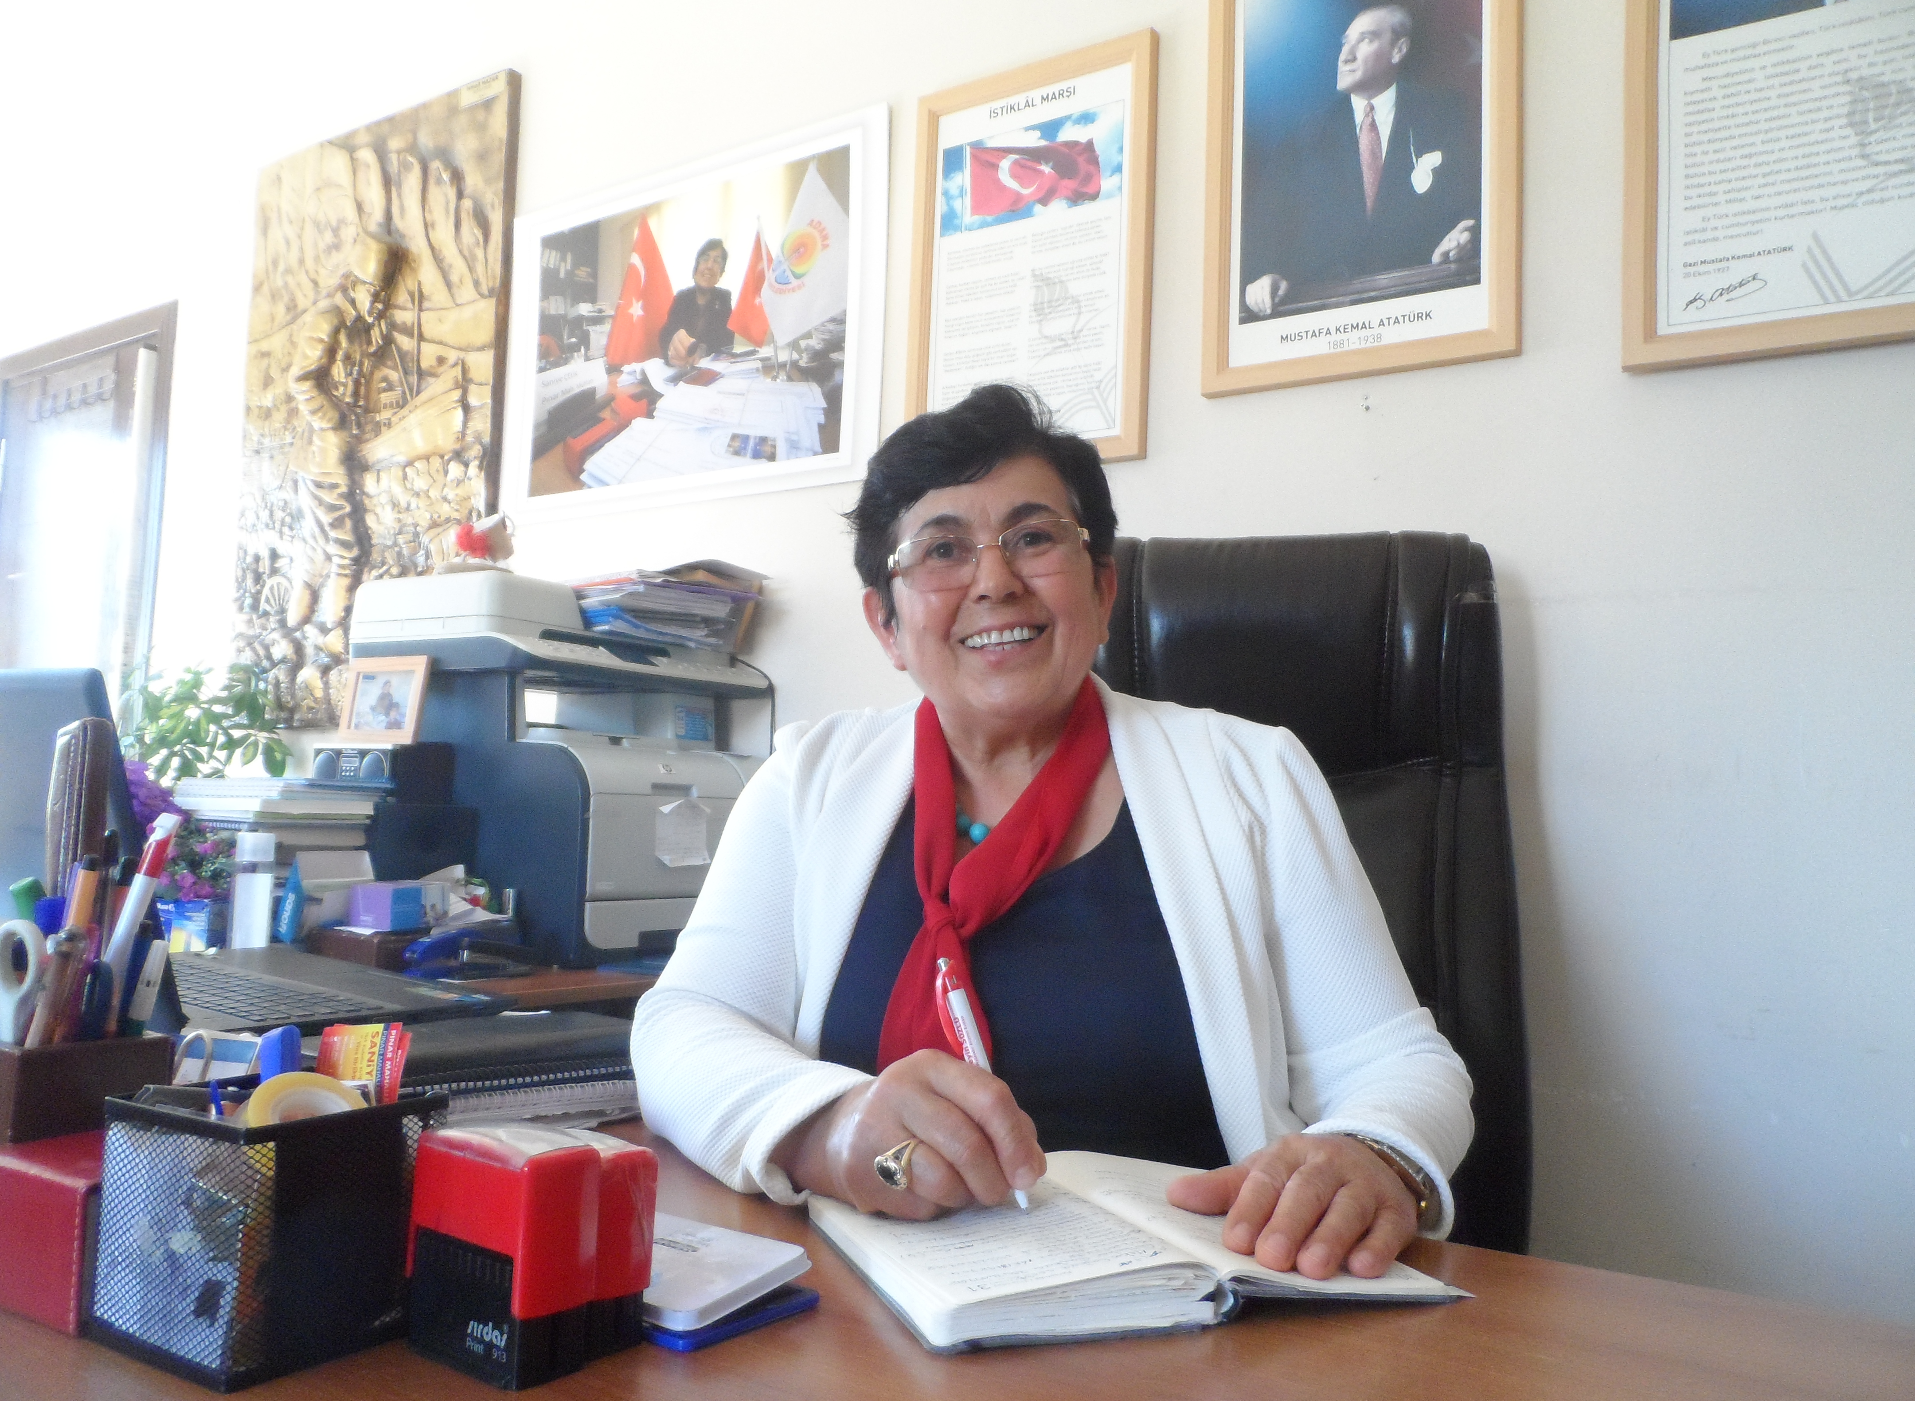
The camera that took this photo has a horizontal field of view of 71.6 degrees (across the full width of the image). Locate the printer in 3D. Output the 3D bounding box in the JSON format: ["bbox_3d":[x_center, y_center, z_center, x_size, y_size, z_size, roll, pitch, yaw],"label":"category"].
[{"bbox_3d":[-0.570,0.102,2.044,0.510,0.520,0.445,0,-4,33],"label":"printer"}]

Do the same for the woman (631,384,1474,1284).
[{"bbox_3d":[0.070,0.425,0.918,0.570,1.290,0.620,1,-3,21],"label":"woman"}]

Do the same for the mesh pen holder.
[{"bbox_3d":[-0.318,0.237,0.622,0.115,0.102,0.104,0,-4,33],"label":"mesh pen holder"}]

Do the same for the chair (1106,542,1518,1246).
[{"bbox_3d":[0.154,0.455,1.127,0.650,1.260,0.710,0,-4,27],"label":"chair"}]

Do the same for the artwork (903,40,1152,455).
[{"bbox_3d":[0.104,-0.631,1.950,0.406,0.605,0.022,0,-4,33],"label":"artwork"}]

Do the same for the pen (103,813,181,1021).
[{"bbox_3d":[-0.419,0.126,0.666,0.012,0.148,0.015,24,5,29],"label":"pen"}]

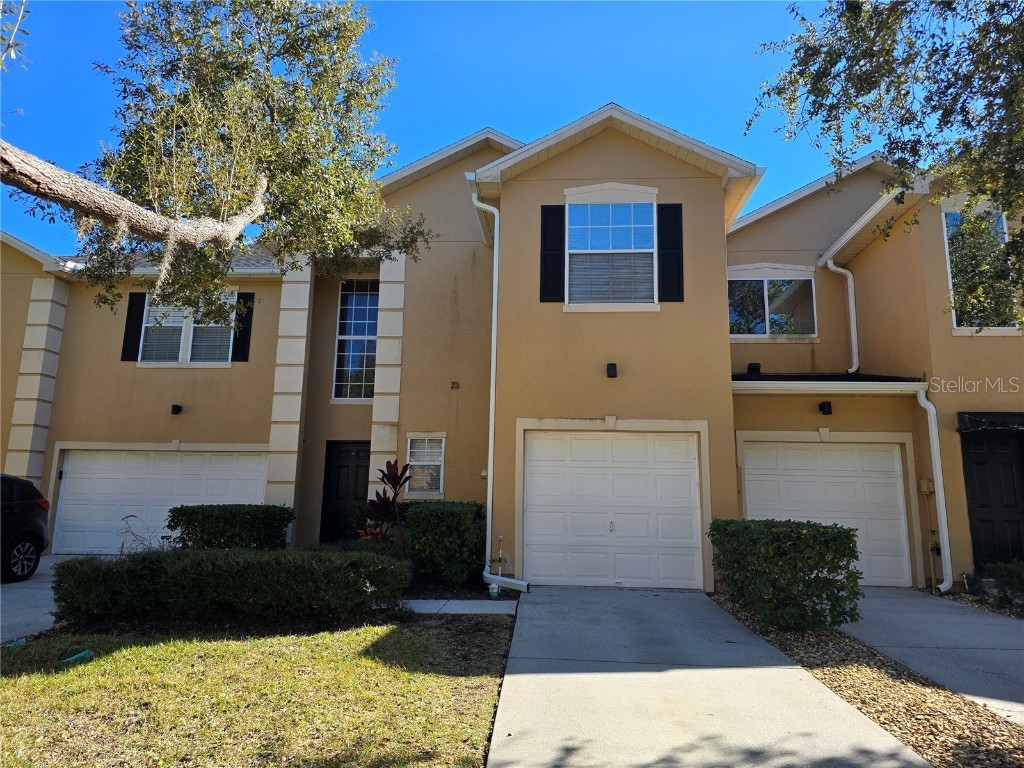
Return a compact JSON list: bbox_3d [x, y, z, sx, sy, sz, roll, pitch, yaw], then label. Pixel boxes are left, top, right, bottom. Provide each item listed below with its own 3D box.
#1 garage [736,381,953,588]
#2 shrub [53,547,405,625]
[{"bbox_3d":[4.743,1.447,9.954,3.000,3.020,0.300,0,-10,4],"label":"garage"},{"bbox_3d":[-2.996,2.246,7.646,3.600,0.700,0.850,2,-10,-4],"label":"shrub"}]

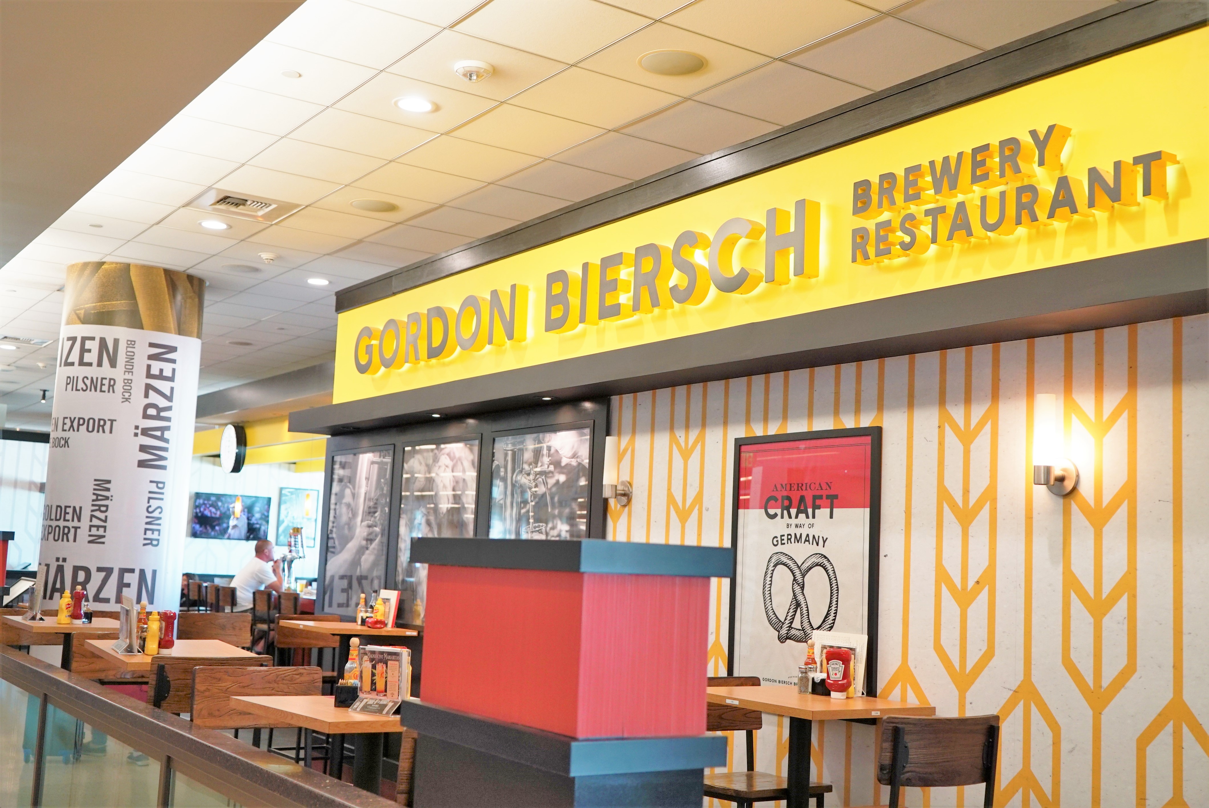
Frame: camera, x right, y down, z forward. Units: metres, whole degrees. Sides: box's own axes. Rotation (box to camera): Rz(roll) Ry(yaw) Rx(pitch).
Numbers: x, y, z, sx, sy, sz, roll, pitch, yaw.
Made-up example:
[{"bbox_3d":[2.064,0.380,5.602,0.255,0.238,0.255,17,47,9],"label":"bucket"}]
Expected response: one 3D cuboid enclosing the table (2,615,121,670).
[{"bbox_3d":[-3.221,1.834,7.625,0.620,1.050,0.800,7,-8,-35],"label":"table"}]

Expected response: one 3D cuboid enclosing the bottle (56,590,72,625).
[{"bbox_3d":[-3.130,1.180,7.400,0.050,0.195,0.070,-1,-8,27],"label":"bottle"}]

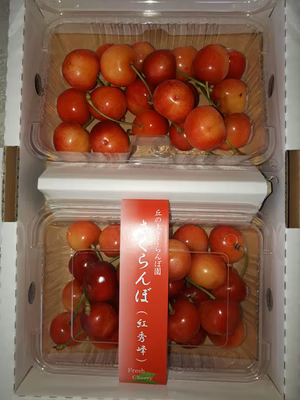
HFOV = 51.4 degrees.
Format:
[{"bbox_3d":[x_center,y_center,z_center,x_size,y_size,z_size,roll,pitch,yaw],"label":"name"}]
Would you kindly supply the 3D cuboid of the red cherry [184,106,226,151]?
[{"bbox_3d":[0.037,-0.047,0.206,0.027,0.025,0.028,0,87,0],"label":"red cherry"}]

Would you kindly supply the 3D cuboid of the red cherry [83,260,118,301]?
[{"bbox_3d":[-0.033,0.054,0.208,0.024,0.025,0.025,0,87,0],"label":"red cherry"}]

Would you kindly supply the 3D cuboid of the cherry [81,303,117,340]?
[{"bbox_3d":[-0.033,0.081,0.208,0.026,0.025,0.025,0,87,0],"label":"cherry"}]

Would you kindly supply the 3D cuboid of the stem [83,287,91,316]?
[{"bbox_3d":[-0.042,0.067,0.205,0.004,0.004,0.022,-8,62,-3],"label":"stem"}]

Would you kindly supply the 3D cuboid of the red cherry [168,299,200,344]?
[{"bbox_3d":[0.020,0.081,0.208,0.027,0.025,0.027,0,62,27],"label":"red cherry"}]

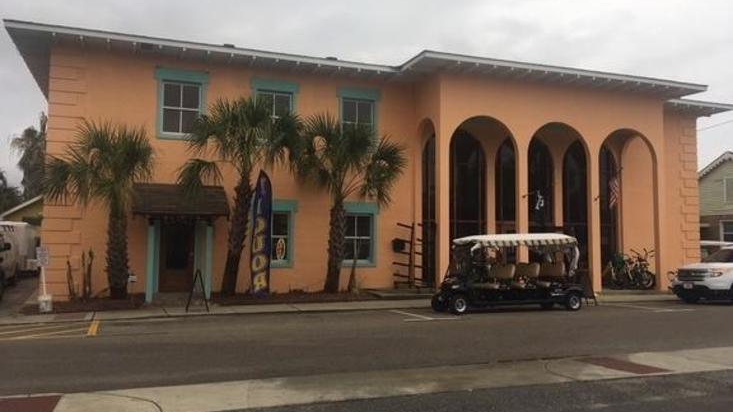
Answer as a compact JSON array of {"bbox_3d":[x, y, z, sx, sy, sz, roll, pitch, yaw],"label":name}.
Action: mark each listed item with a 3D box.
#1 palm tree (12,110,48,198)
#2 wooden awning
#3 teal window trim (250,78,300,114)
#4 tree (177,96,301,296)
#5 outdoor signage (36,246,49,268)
[{"bbox_3d":[-24.535,-1.393,45.074,3.600,10.745,3.600,2,-3,-21],"label":"palm tree"},{"bbox_3d":[-5.235,-0.174,17.364,2.600,1.050,1.300,2,-3,-21],"label":"wooden awning"},{"bbox_3d":[-2.808,-2.891,19.095,1.500,2.070,0.150,2,-3,-21],"label":"teal window trim"},{"bbox_3d":[-3.405,-0.311,16.571,3.220,5.320,2.900,2,-4,-21],"label":"tree"},{"bbox_3d":[-7.267,1.133,13.776,0.280,0.470,0.030,2,-4,-21],"label":"outdoor signage"}]

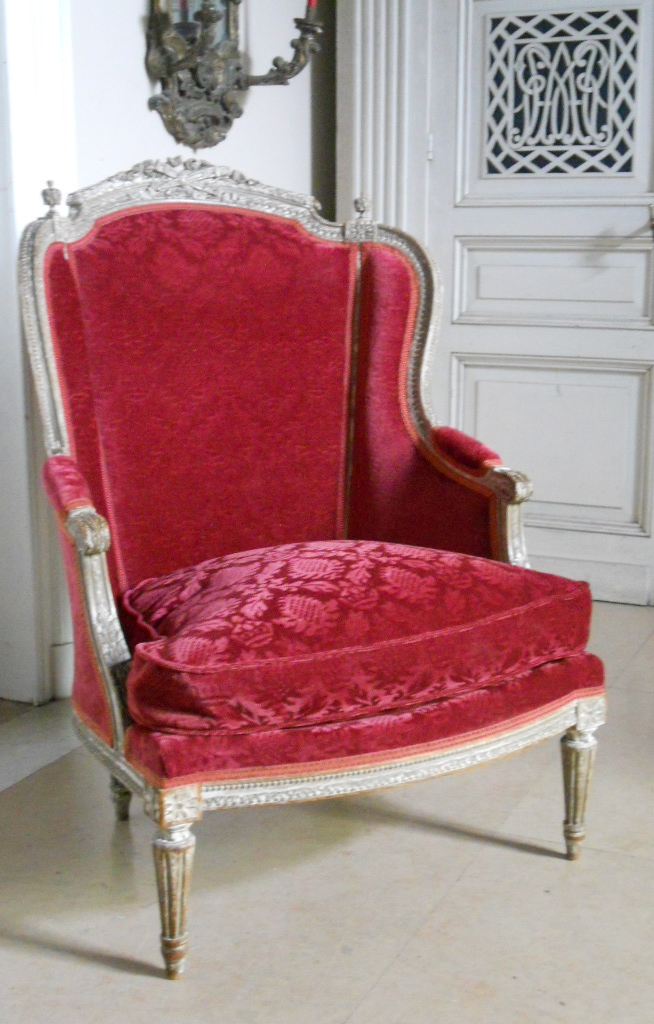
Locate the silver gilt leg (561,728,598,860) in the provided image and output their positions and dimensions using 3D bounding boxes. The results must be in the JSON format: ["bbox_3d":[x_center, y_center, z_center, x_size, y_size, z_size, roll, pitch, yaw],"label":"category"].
[{"bbox_3d":[0.395,0.447,2.171,0.057,0.228,0.057,0,11,0],"label":"silver gilt leg"}]

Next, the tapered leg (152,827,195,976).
[{"bbox_3d":[-0.206,0.516,1.821,0.057,0.228,0.057,0,11,0],"label":"tapered leg"}]

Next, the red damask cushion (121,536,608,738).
[{"bbox_3d":[-0.006,0.138,2.058,0.773,0.173,0.495,-7,13,-30],"label":"red damask cushion"}]

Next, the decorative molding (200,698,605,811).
[{"bbox_3d":[0.144,0.347,1.943,0.702,0.049,0.077,-7,13,-30],"label":"decorative molding"}]

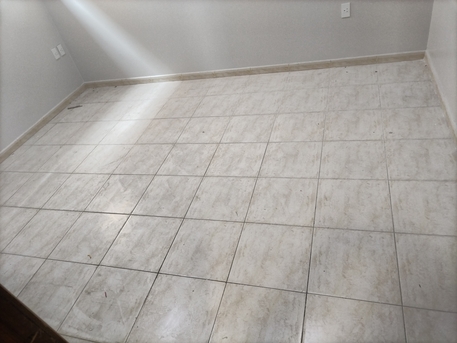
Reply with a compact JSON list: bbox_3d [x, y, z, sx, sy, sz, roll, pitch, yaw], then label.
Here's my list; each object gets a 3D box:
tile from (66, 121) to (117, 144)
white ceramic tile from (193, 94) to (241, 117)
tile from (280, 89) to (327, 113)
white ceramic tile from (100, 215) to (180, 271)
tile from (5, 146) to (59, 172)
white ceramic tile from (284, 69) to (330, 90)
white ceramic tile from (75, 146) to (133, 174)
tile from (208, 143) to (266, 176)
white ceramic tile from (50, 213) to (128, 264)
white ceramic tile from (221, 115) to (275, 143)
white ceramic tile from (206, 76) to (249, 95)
[{"bbox_3d":[-1.336,-0.373,3.350,0.400,0.010,0.400,1,41,20],"label":"tile"},{"bbox_3d":[-0.100,-0.646,3.378,0.415,0.010,0.415,1,41,20],"label":"white ceramic tile"},{"bbox_3d":[0.653,-0.608,2.965,0.400,0.010,0.400,1,41,20],"label":"tile"},{"bbox_3d":[-0.546,0.449,2.197,0.417,0.010,0.417,1,41,20],"label":"white ceramic tile"},{"bbox_3d":[-1.894,-0.121,3.353,0.415,0.010,0.415,1,41,20],"label":"tile"},{"bbox_3d":[0.797,-0.908,3.391,0.415,0.010,0.407,1,41,20],"label":"white ceramic tile"},{"bbox_3d":[-1.064,-0.105,2.933,0.400,0.010,0.400,1,41,20],"label":"white ceramic tile"},{"bbox_3d":[0.069,-0.095,2.651,0.417,0.010,0.417,1,41,20],"label":"tile"},{"bbox_3d":[-0.935,0.445,2.338,0.415,0.010,0.415,1,41,20],"label":"white ceramic tile"},{"bbox_3d":[0.179,-0.370,2.949,0.417,0.010,0.417,1,41,20],"label":"white ceramic tile"},{"bbox_3d":[0.003,-0.881,3.515,0.400,0.010,0.400,1,41,20],"label":"white ceramic tile"}]

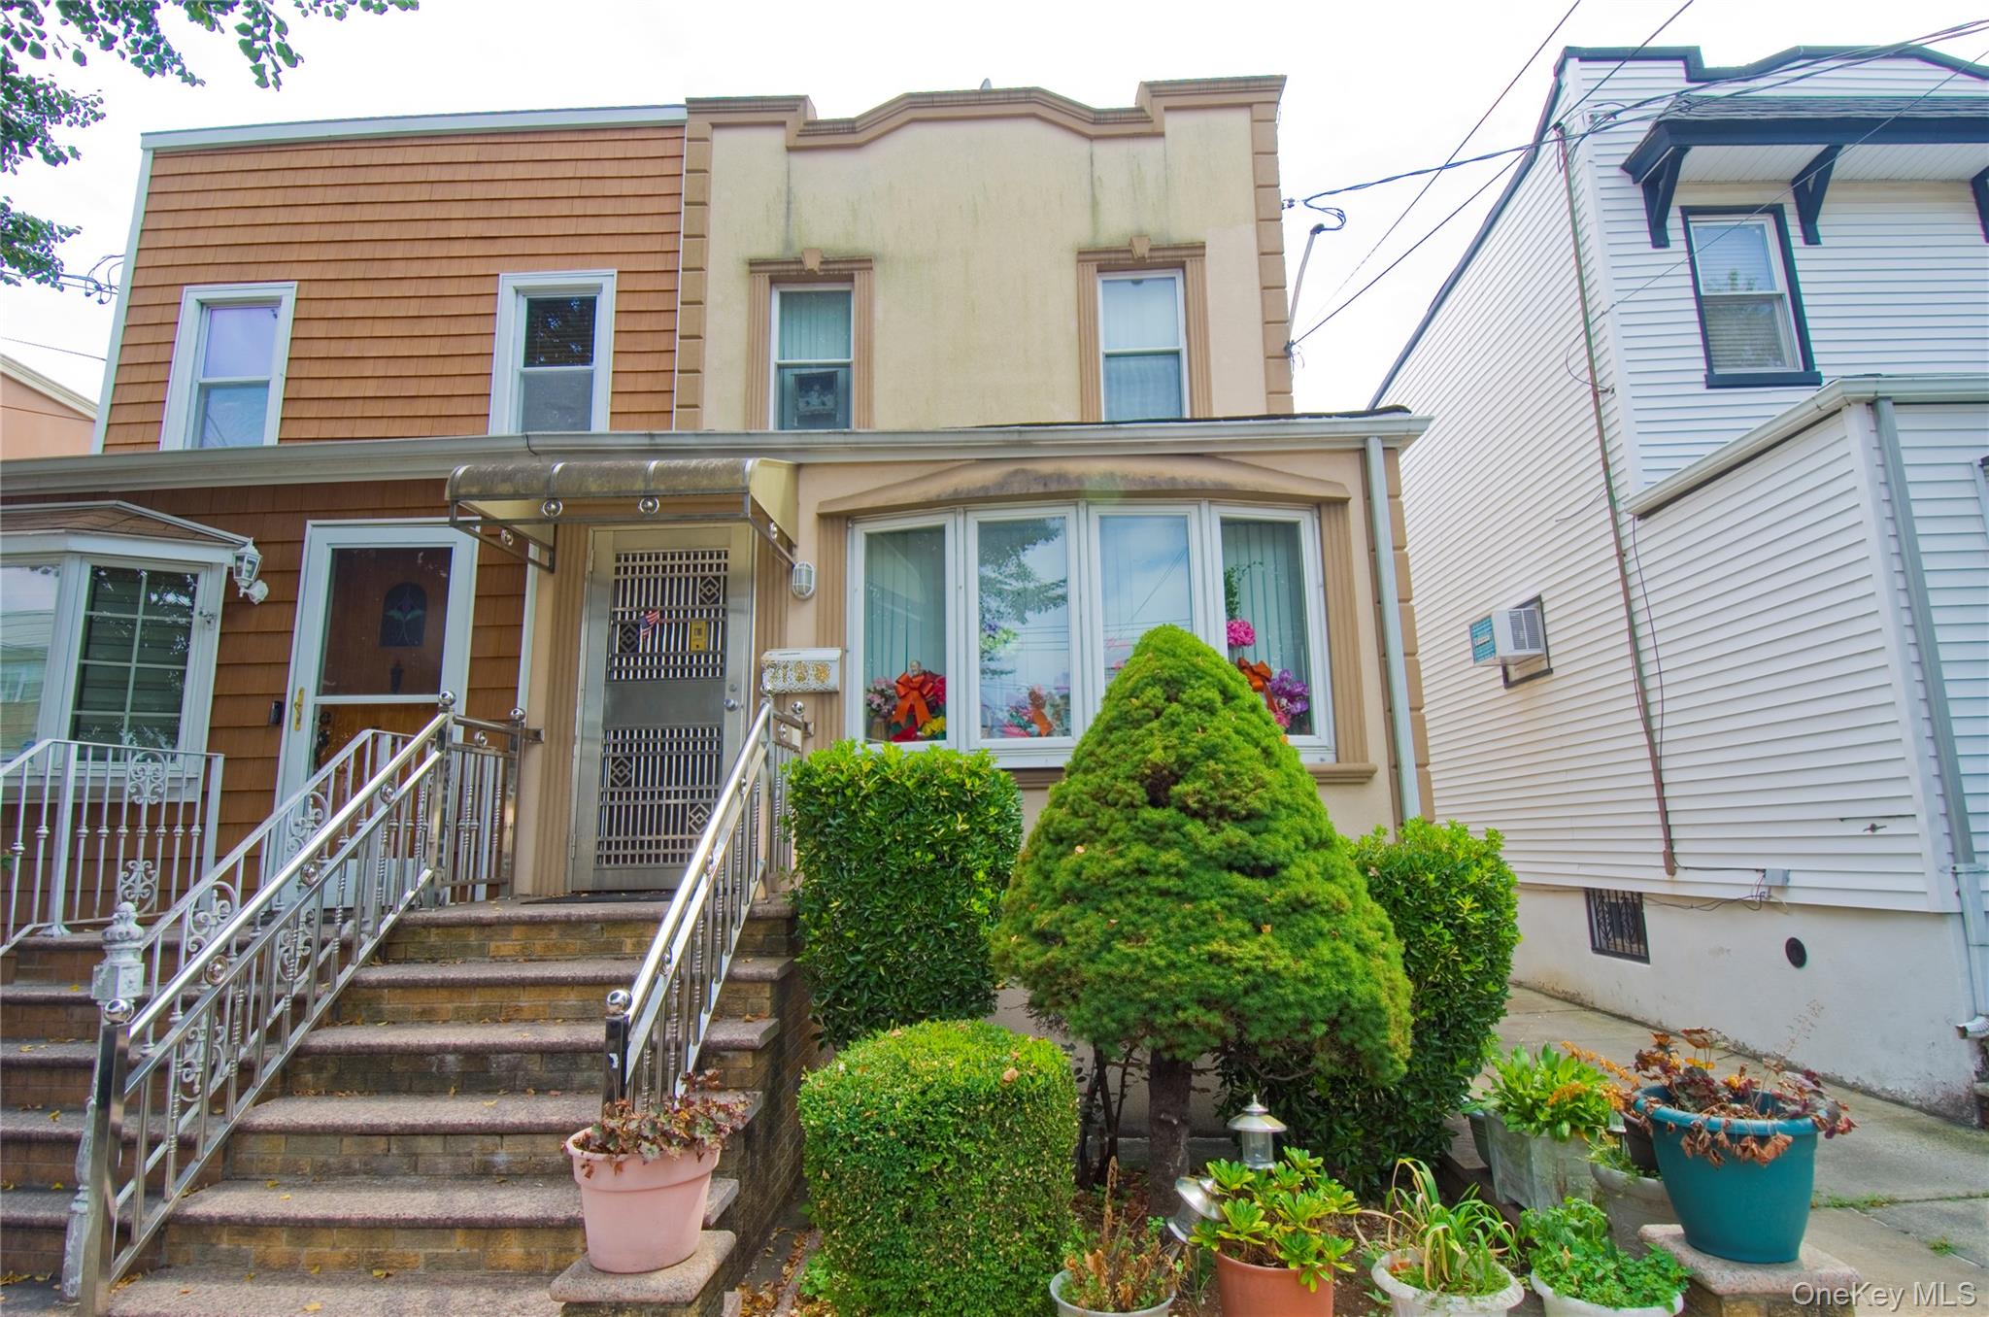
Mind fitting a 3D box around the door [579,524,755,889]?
[{"bbox_3d":[-1.850,0.251,5.528,0.930,2.050,0.090,-1,-10,2],"label":"door"}]

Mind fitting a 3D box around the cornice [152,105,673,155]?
[{"bbox_3d":[-5.080,-4.576,8.627,4.850,0.196,0.200,-1,-11,2],"label":"cornice"}]

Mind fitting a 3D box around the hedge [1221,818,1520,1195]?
[{"bbox_3d":[1.687,1.517,4.487,1.280,1.480,0.880,-1,-11,2],"label":"hedge"}]

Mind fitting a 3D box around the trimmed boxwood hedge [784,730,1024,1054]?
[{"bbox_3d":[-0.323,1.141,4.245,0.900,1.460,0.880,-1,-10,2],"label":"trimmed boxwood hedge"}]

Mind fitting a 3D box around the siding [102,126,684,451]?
[{"bbox_3d":[-5.031,-3.088,8.419,4.785,2.980,0.130,-1,-11,2],"label":"siding"}]

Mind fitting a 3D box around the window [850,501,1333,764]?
[{"bbox_3d":[0.503,-0.135,5.440,2.687,1.440,0.390,-1,-11,2],"label":"window"}]

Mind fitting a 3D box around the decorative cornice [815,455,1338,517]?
[{"bbox_3d":[0.474,-0.997,5.418,2.930,0.320,0.370,-1,-10,2],"label":"decorative cornice"}]

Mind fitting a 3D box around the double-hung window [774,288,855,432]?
[{"bbox_3d":[-1.497,-2.460,8.202,0.681,1.382,0.120,-1,-11,2],"label":"double-hung window"}]

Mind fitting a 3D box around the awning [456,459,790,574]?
[{"bbox_3d":[-1.881,-0.890,5.281,1.420,0.635,1.000,-1,-11,2],"label":"awning"}]

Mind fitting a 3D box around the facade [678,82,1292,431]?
[{"bbox_3d":[-0.107,-3.182,7.976,4.930,3.080,0.300,-1,-10,2],"label":"facade"}]

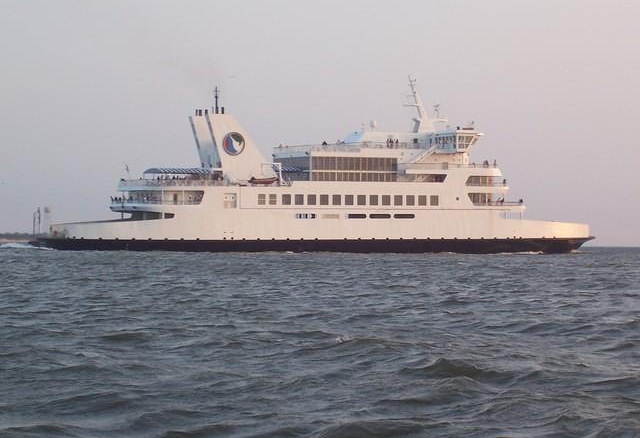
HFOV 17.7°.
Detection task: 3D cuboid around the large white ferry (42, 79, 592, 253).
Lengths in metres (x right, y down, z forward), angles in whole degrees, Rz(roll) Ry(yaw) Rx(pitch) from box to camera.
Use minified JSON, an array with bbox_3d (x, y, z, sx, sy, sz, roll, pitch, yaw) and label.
[{"bbox_3d":[1.300,-9.300,339.500,97.500,29.600,20.700,1,-1,-24],"label":"large white ferry"}]

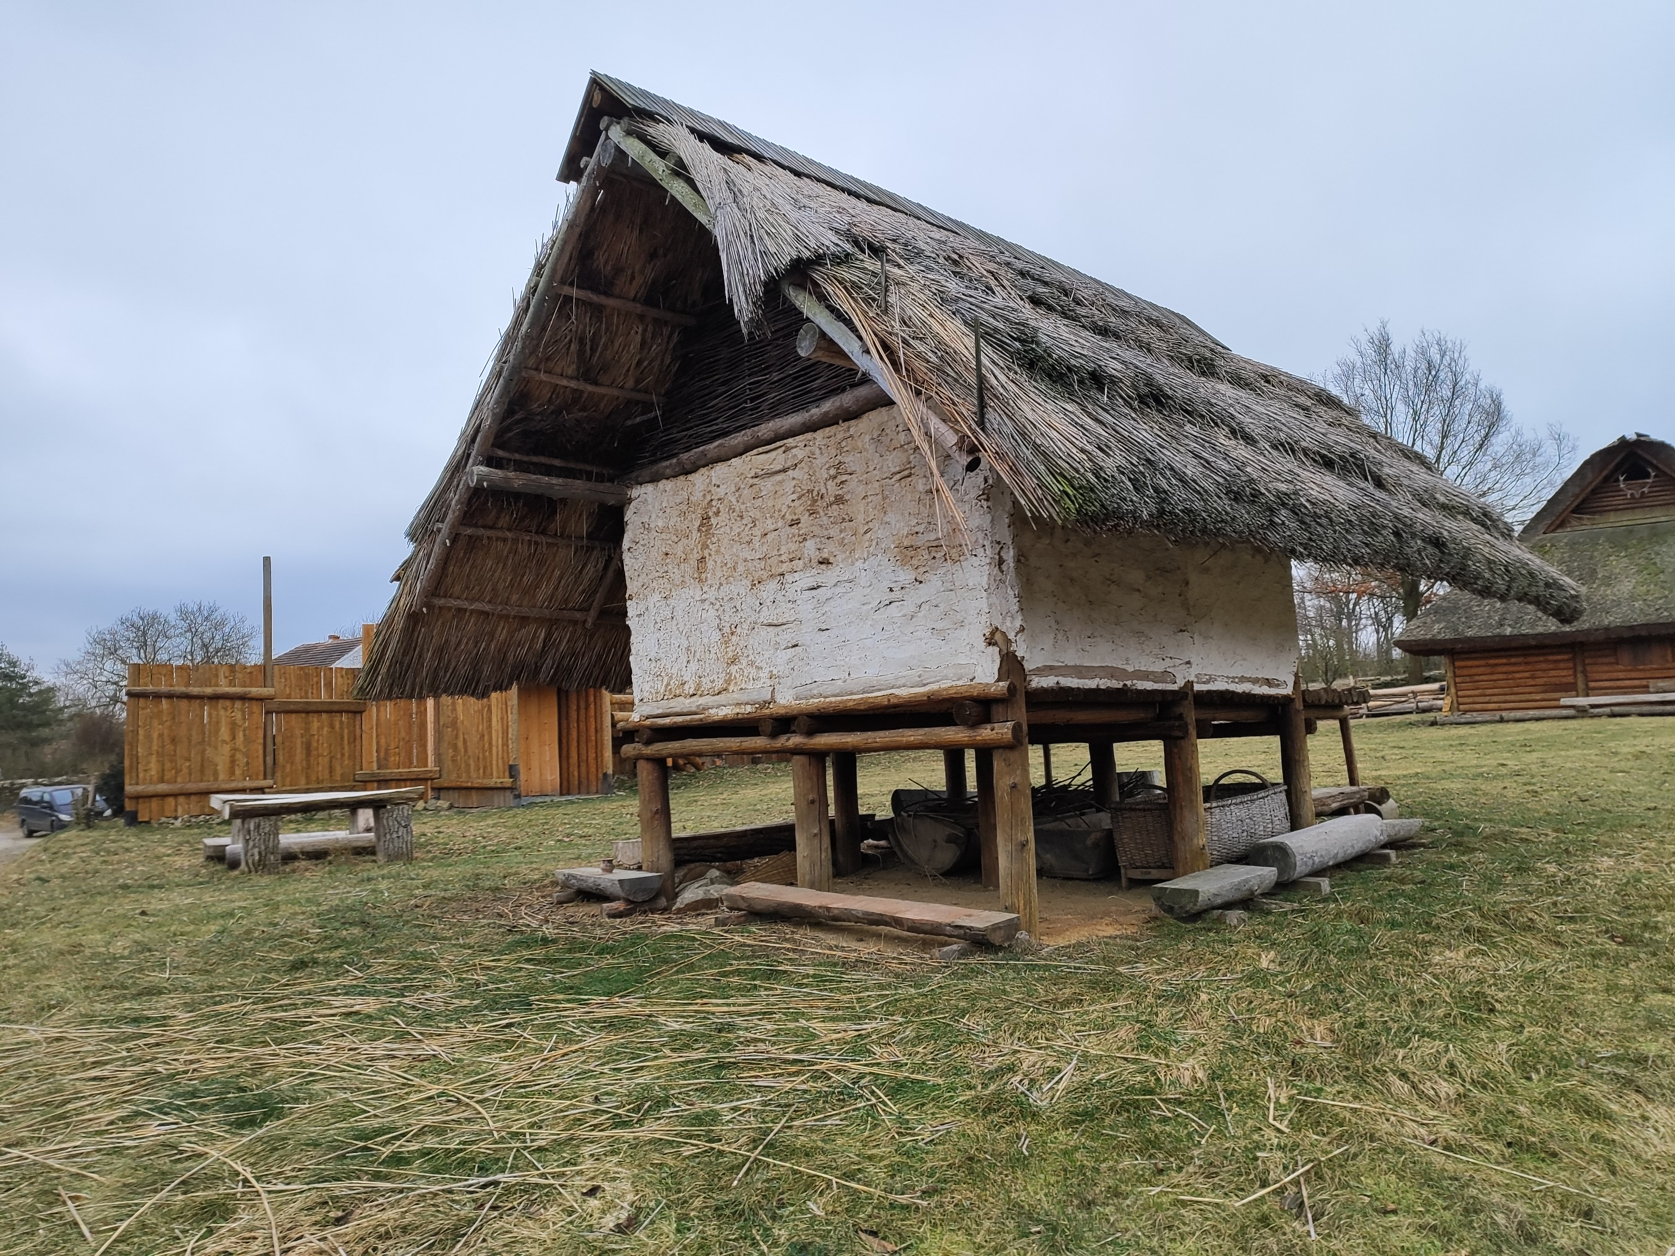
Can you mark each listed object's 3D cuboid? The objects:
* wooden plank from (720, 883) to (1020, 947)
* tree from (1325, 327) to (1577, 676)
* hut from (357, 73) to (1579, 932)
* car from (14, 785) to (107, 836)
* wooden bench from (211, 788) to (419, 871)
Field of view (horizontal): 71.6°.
[{"bbox_3d":[0.092,1.691,6.896,0.420,0.120,2.380,1,-7,-37],"label":"wooden plank"},{"bbox_3d":[22.077,-4.590,42.000,9.275,13.014,8.812,-5,-6,24],"label":"tree"},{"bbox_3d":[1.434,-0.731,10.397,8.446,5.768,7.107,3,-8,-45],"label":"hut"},{"bbox_3d":[-30.017,7.154,45.000,4.750,1.900,1.920,-7,-7,39],"label":"car"},{"bbox_3d":[-6.336,2.480,14.200,2.200,0.830,0.850,2,-7,-40],"label":"wooden bench"}]

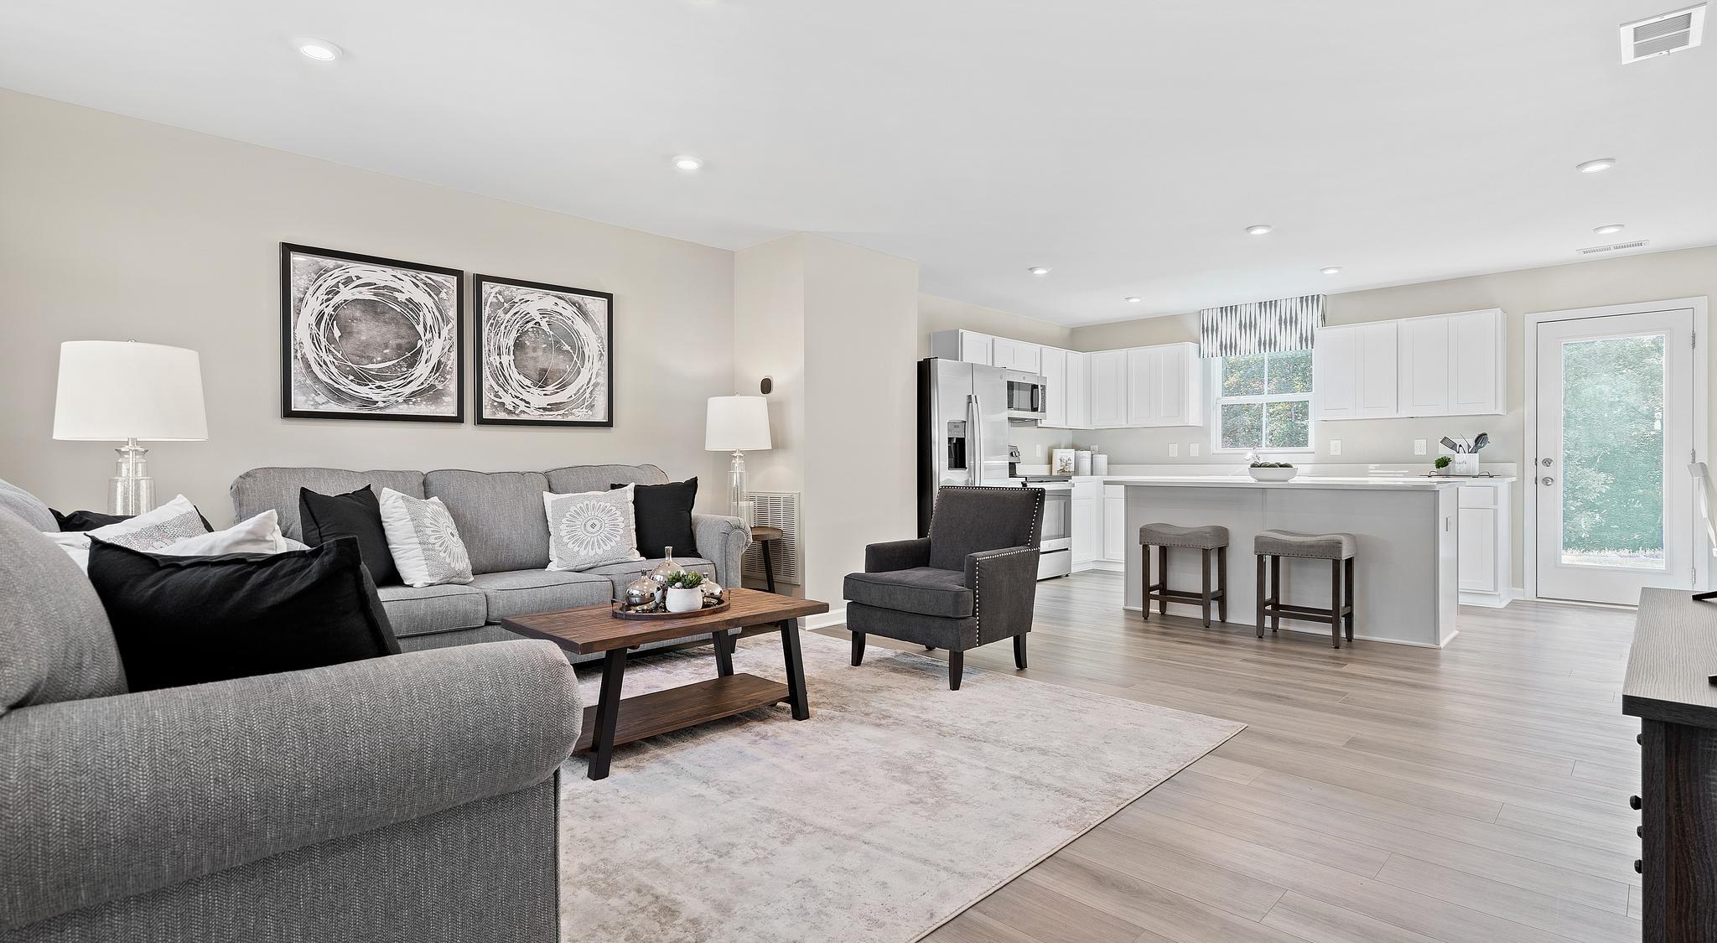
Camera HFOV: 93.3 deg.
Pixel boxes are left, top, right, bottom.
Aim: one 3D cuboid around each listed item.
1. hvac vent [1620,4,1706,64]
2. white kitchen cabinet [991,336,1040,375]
[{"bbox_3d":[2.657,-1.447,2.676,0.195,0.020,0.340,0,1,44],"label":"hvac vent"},{"bbox_3d":[1.308,-1.026,7.363,0.330,0.300,0.760,0,1,44],"label":"white kitchen cabinet"}]

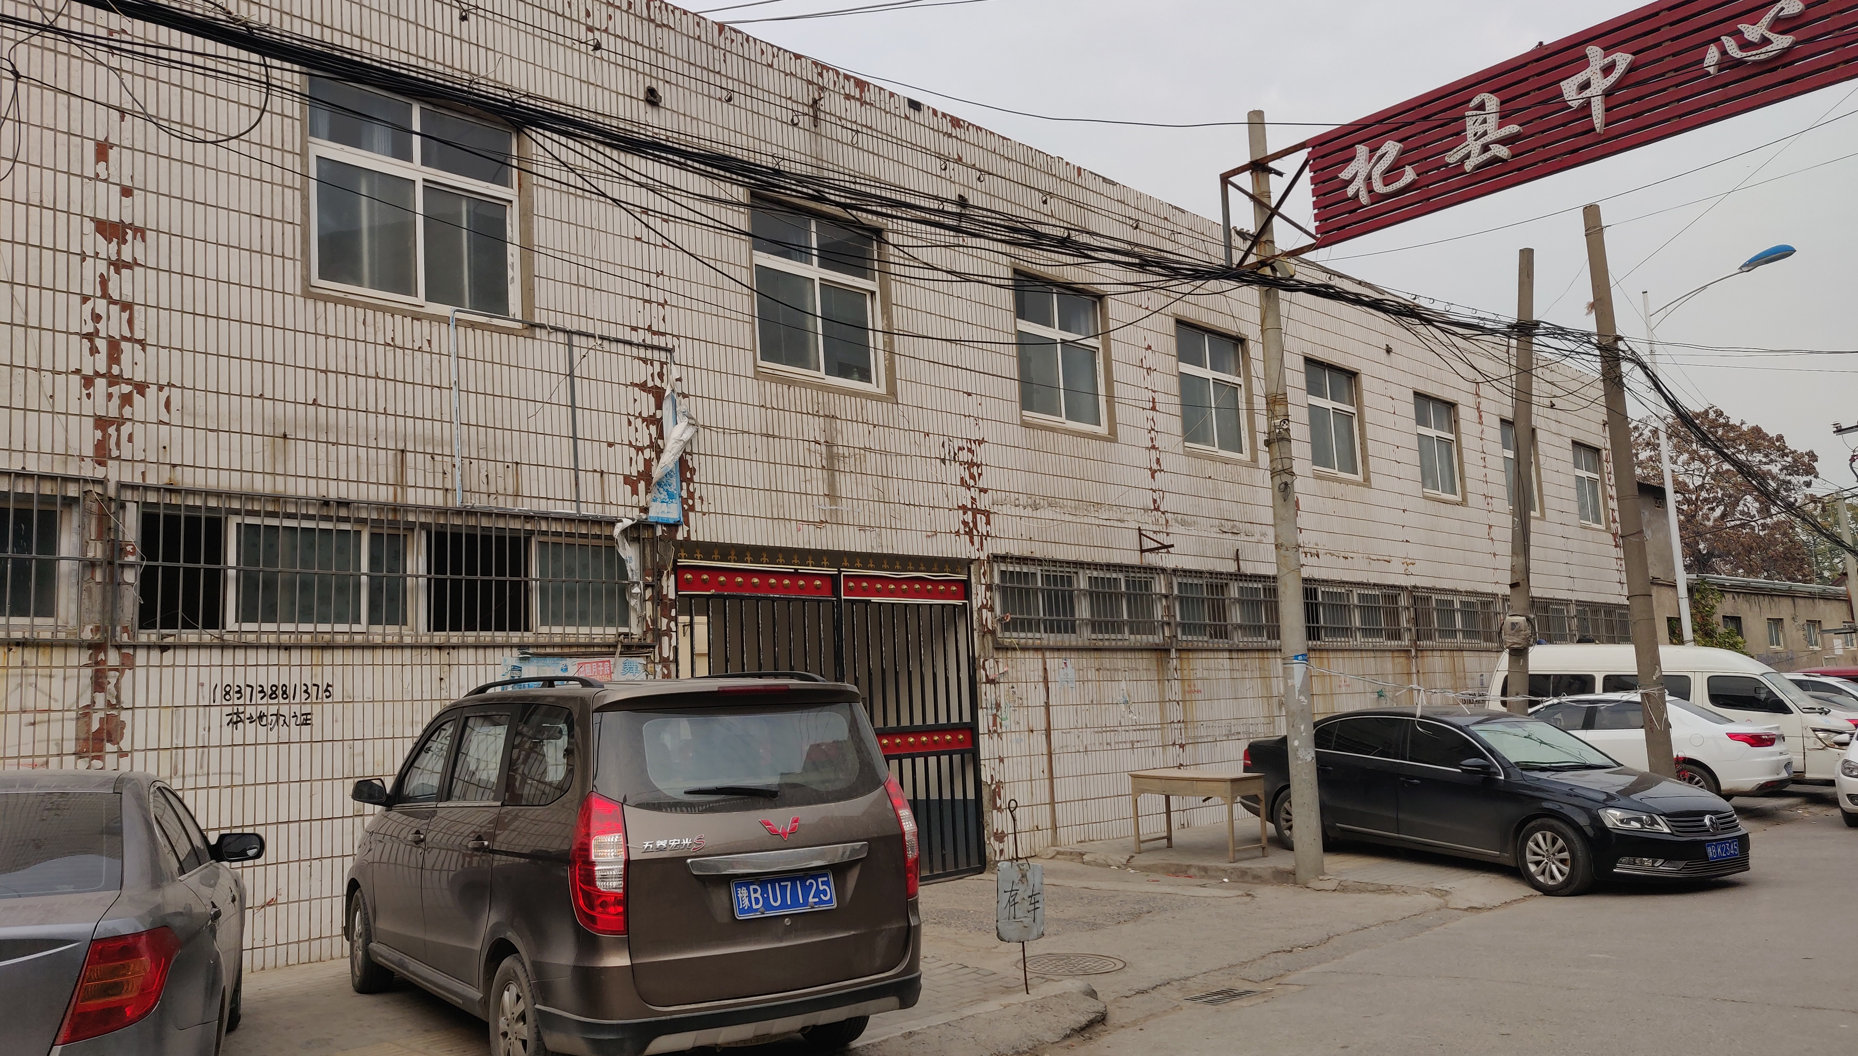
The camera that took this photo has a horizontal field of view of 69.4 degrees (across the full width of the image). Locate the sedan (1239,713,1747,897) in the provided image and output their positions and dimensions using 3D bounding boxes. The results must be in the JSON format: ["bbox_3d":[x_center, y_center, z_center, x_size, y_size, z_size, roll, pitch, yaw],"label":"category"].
[{"bbox_3d":[5.114,2.445,12.781,1.860,1.475,4.860,2,-5,-30],"label":"sedan"}]

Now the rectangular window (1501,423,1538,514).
[{"bbox_3d":[10.581,-1.024,24.093,1.580,1.690,0.150,5,-11,-44],"label":"rectangular window"}]

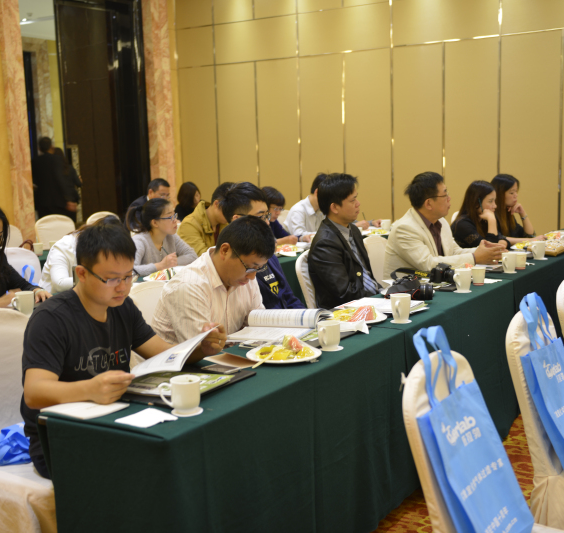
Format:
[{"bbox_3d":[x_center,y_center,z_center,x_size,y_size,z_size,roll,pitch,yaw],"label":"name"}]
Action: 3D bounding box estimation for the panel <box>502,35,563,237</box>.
[{"bbox_3d":[2.881,-1.330,9.784,0.718,2.687,0.060,3,9,32],"label":"panel"}]

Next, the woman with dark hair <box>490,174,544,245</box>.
[{"bbox_3d":[1.840,-0.058,6.391,0.720,1.260,0.520,3,9,32],"label":"woman with dark hair"}]

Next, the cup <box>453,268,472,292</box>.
[{"bbox_3d":[0.836,0.065,3.935,0.106,0.097,0.080,-7,10,-35],"label":"cup"}]

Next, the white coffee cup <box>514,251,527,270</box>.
[{"bbox_3d":[1.410,-0.029,4.979,0.076,0.091,0.076,-2,7,0],"label":"white coffee cup"}]

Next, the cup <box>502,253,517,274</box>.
[{"bbox_3d":[1.247,-0.015,4.617,0.088,0.104,0.116,4,10,35],"label":"cup"}]

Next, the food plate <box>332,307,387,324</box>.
[{"bbox_3d":[0.319,0.193,3.500,0.240,0.060,0.240,-2,8,0],"label":"food plate"}]

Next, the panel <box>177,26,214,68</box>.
[{"bbox_3d":[-1.218,-3.134,12.084,0.653,0.554,0.060,3,9,32],"label":"panel"}]

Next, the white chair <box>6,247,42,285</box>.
[{"bbox_3d":[-1.253,0.376,4.505,0.570,0.940,0.450,3,9,32],"label":"white chair"}]

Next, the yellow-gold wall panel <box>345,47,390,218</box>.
[{"bbox_3d":[1.005,-1.231,9.799,0.612,2.478,0.040,4,10,34],"label":"yellow-gold wall panel"}]

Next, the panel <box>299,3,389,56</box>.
[{"bbox_3d":[0.705,-2.718,9.766,1.224,0.482,0.040,4,10,34],"label":"panel"}]

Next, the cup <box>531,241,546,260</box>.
[{"bbox_3d":[1.553,-0.094,5.101,0.088,0.101,0.116,6,11,42],"label":"cup"}]

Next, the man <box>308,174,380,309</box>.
[{"bbox_3d":[0.475,0.195,4.158,0.760,1.295,0.490,2,9,27],"label":"man"}]

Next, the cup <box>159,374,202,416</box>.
[{"bbox_3d":[-0.283,0.363,2.365,0.122,0.095,0.089,-4,8,-12],"label":"cup"}]

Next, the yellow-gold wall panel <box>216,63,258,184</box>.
[{"bbox_3d":[-0.542,-1.307,10.603,0.623,2.456,0.060,4,10,33],"label":"yellow-gold wall panel"}]

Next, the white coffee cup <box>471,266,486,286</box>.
[{"bbox_3d":[1.032,0.055,4.425,0.076,0.091,0.076,-2,7,0],"label":"white coffee cup"}]

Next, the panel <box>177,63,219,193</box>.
[{"bbox_3d":[-1.175,-1.533,12.295,0.644,2.677,0.060,3,9,32],"label":"panel"}]

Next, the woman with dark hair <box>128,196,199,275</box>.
[{"bbox_3d":[-0.748,0.151,5.184,0.730,1.170,0.510,4,10,33],"label":"woman with dark hair"}]

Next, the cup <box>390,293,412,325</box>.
[{"bbox_3d":[0.483,0.176,3.448,0.088,0.107,0.116,2,9,26],"label":"cup"}]

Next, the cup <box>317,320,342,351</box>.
[{"bbox_3d":[0.169,0.255,3.062,0.083,0.095,0.110,2,8,28],"label":"cup"}]

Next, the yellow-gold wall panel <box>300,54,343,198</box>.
[{"bbox_3d":[0.478,-1.245,9.928,0.609,2.460,0.060,4,10,33],"label":"yellow-gold wall panel"}]

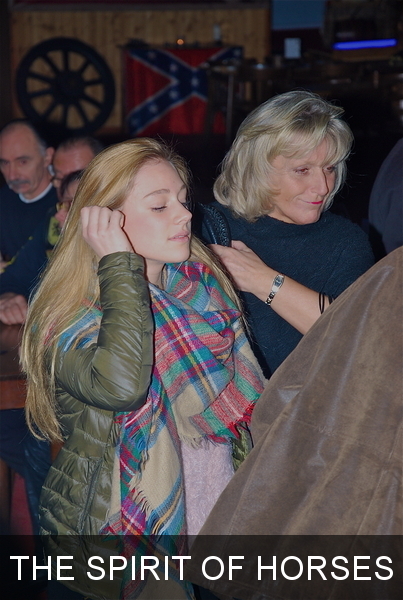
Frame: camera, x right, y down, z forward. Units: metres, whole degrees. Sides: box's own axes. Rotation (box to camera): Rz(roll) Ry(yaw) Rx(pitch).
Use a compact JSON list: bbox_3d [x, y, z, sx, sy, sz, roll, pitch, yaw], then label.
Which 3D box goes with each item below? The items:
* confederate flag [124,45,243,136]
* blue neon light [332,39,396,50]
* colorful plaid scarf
[{"bbox_3d":[-0.145,-1.777,18.100,1.010,0.750,0.050,-2,10,-12],"label":"confederate flag"},{"bbox_3d":[1.404,-2.192,18.200,0.610,0.055,0.055,-9,13,-32],"label":"blue neon light"},{"bbox_3d":[-0.075,0.248,4.100,0.360,0.630,0.270,-6,10,-33],"label":"colorful plaid scarf"}]

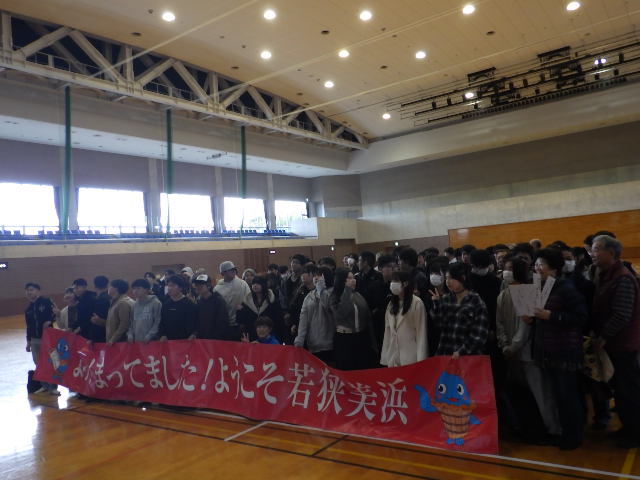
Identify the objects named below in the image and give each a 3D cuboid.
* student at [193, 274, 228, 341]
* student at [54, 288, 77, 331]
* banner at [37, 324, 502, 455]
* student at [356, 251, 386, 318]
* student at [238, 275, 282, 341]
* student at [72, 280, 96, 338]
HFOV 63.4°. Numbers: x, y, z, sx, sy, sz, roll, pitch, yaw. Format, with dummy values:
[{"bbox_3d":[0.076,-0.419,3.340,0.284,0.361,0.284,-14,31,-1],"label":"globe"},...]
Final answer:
[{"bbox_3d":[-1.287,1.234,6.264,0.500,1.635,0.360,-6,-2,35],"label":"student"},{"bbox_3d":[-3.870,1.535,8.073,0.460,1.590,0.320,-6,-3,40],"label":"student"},{"bbox_3d":[-1.384,1.572,6.034,6.757,0.900,0.220,-6,-2,33],"label":"banner"},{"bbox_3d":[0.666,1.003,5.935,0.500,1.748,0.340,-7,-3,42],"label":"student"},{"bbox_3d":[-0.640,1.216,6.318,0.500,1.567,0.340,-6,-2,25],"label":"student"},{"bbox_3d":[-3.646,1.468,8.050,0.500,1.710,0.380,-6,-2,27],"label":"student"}]

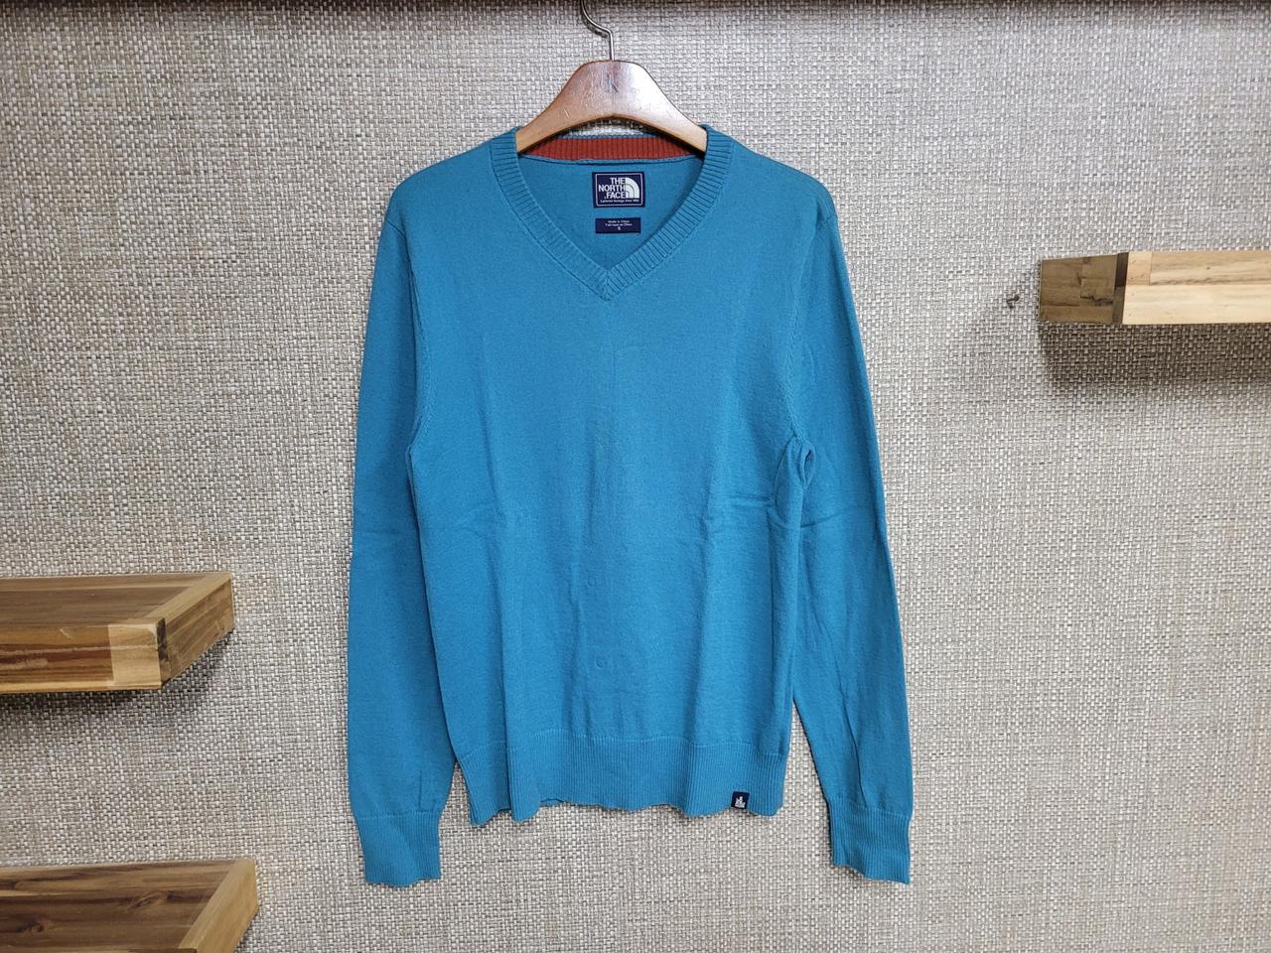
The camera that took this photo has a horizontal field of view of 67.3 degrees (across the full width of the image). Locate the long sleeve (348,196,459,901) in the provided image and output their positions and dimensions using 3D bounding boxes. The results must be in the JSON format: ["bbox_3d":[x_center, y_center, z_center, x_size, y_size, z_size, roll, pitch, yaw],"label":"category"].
[{"bbox_3d":[-0.244,0.085,0.956,0.110,0.704,0.060,-1,10,-1],"label":"long sleeve"}]

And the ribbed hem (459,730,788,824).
[{"bbox_3d":[-0.010,0.318,1.007,0.345,0.098,0.070,-1,10,-1],"label":"ribbed hem"}]

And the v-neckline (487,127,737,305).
[{"bbox_3d":[-0.021,-0.249,0.906,0.227,0.160,0.070,-1,10,-1],"label":"v-neckline"}]

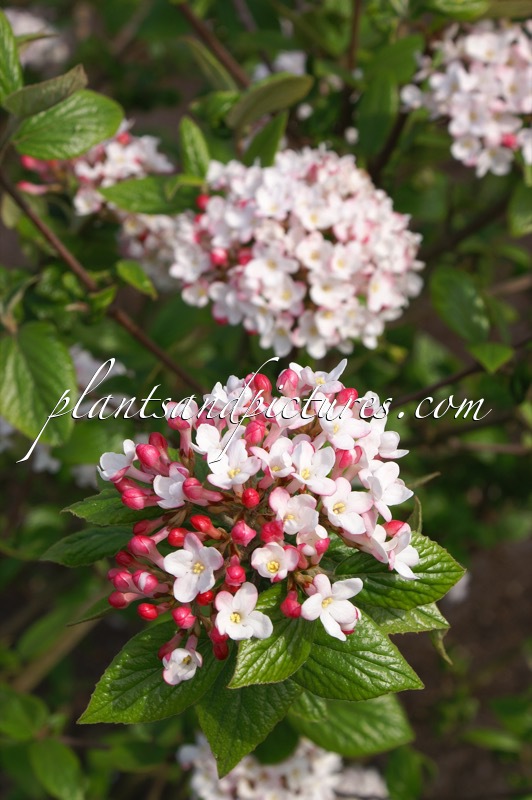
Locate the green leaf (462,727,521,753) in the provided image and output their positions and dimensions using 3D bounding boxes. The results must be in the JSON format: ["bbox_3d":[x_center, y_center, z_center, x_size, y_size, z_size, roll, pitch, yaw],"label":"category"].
[{"bbox_3d":[0.104,0.156,0.920,0.029,0.008,0.014,22,27,12],"label":"green leaf"}]

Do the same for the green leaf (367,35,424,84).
[{"bbox_3d":[0.054,-0.143,0.840,0.019,0.028,0.009,58,14,29],"label":"green leaf"}]

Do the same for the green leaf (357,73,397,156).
[{"bbox_3d":[0.047,-0.120,0.840,0.018,0.036,0.009,5,-15,14],"label":"green leaf"}]

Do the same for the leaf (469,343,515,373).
[{"bbox_3d":[0.097,-0.019,0.860,0.020,0.008,0.019,-1,49,-1],"label":"leaf"}]

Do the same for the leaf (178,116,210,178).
[{"bbox_3d":[-0.025,-0.087,0.690,0.011,0.023,0.007,-11,-9,-20],"label":"leaf"}]

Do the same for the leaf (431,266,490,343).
[{"bbox_3d":[0.084,-0.041,0.860,0.021,0.009,0.039,-28,78,-16],"label":"leaf"}]

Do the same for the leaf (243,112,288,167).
[{"bbox_3d":[-0.001,-0.093,0.720,0.014,0.026,0.009,37,0,-8],"label":"leaf"}]

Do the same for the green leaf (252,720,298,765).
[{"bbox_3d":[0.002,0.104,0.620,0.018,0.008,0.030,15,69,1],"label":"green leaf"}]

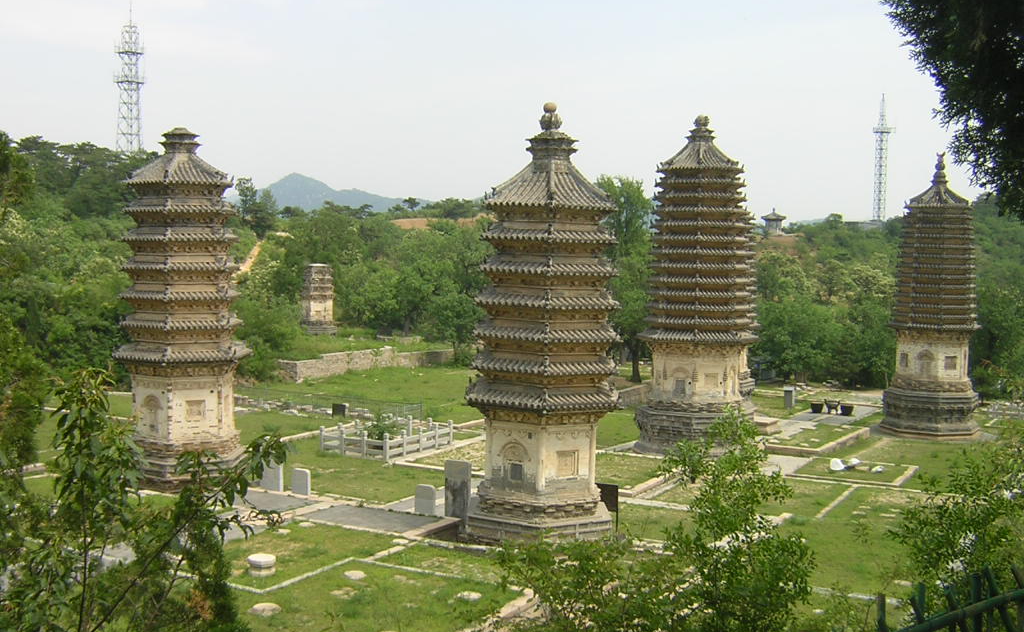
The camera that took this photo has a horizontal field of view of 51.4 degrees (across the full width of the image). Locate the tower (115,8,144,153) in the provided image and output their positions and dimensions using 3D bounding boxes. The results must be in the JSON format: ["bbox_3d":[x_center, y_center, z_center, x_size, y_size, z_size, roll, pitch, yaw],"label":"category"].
[{"bbox_3d":[-71.838,-43.760,200.000,5.400,29.111,5.400,1,3,-6],"label":"tower"}]

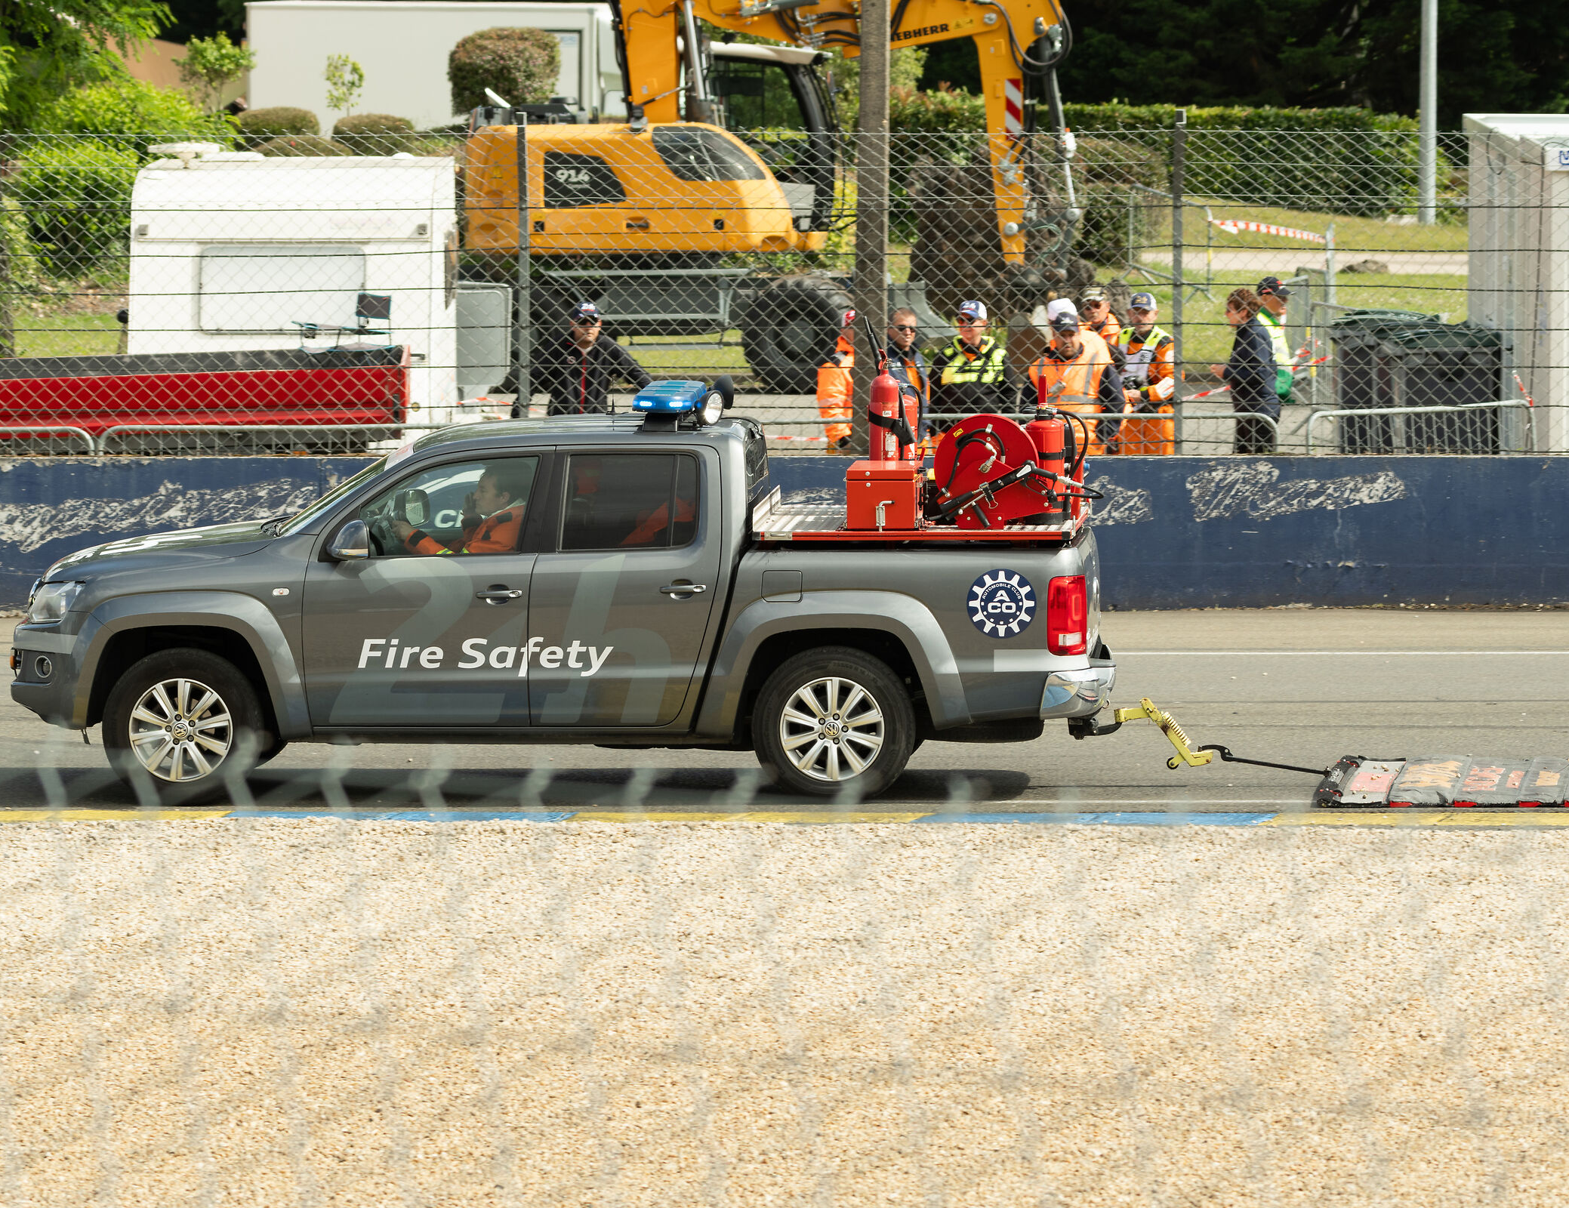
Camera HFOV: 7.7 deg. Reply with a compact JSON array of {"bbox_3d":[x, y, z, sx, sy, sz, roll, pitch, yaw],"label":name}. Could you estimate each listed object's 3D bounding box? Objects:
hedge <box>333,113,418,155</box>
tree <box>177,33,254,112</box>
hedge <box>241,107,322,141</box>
[{"bbox_3d":[-4.935,-5.628,140.000,1.020,0.620,1.000,0,4,0],"label":"hedge"},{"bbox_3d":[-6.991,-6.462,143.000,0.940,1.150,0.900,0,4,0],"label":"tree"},{"bbox_3d":[-6.181,-5.795,142.000,1.050,0.580,1.000,0,4,0],"label":"hedge"}]

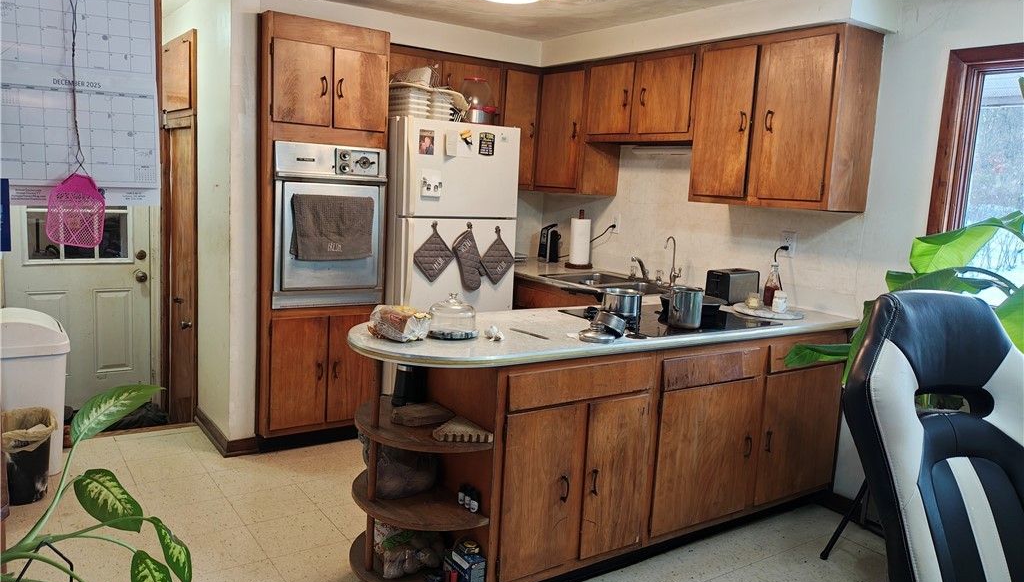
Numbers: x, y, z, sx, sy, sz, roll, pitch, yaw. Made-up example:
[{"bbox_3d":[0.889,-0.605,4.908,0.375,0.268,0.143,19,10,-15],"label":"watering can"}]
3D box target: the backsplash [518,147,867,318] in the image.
[{"bbox_3d":[0.869,-0.426,4.175,0.040,0.776,2.350,-2,10,-35],"label":"backsplash"}]

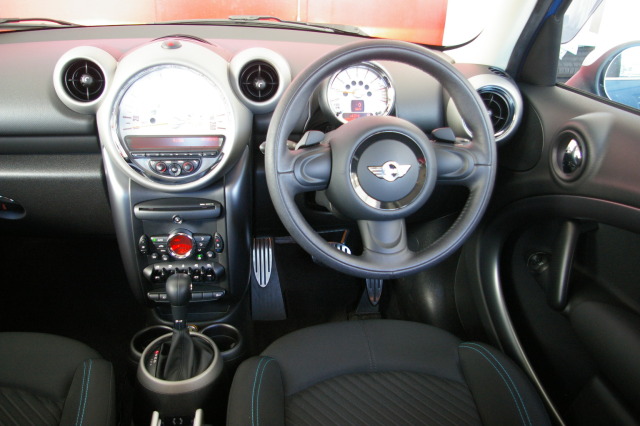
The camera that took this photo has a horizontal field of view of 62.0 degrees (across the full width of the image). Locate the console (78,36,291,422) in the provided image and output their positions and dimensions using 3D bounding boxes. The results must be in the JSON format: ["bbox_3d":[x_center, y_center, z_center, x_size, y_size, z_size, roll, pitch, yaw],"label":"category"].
[{"bbox_3d":[-0.263,0.027,0.957,0.310,0.620,0.420,-2,25,-7],"label":"console"}]

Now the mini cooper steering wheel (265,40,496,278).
[{"bbox_3d":[0.100,-0.081,0.849,0.373,0.373,0.095,-2,8,-7],"label":"mini cooper steering wheel"}]

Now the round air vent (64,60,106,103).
[{"bbox_3d":[-0.443,-0.253,1.011,0.084,0.084,0.040,-2,19,-7],"label":"round air vent"}]

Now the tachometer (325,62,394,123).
[{"bbox_3d":[0.075,-0.229,1.036,0.130,0.130,0.055,-2,12,-7],"label":"tachometer"}]

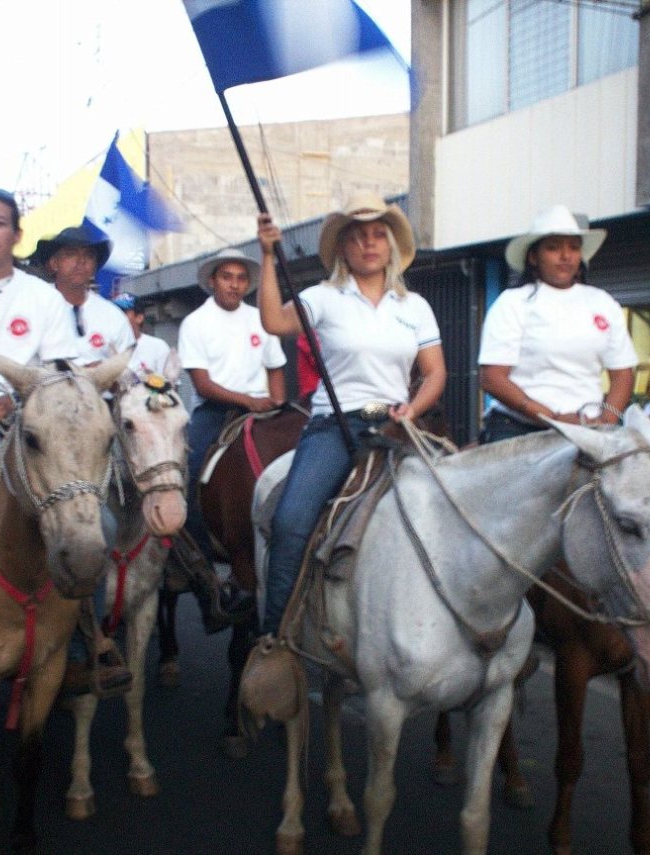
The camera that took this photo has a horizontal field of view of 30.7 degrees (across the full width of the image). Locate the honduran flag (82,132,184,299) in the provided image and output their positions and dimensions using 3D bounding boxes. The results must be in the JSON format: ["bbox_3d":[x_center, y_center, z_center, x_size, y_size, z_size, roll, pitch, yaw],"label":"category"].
[{"bbox_3d":[-1.202,-1.317,7.400,0.750,1.120,0.400,0,2,-15],"label":"honduran flag"}]

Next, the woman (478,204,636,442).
[{"bbox_3d":[0.815,0.014,4.050,0.700,1.540,0.620,0,2,-15],"label":"woman"}]

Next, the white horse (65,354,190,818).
[{"bbox_3d":[-1.032,0.549,5.003,0.560,1.740,2.150,-1,2,-26],"label":"white horse"}]

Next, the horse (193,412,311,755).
[{"bbox_3d":[-0.362,0.544,5.423,0.560,1.720,2.150,-1,2,-33],"label":"horse"}]

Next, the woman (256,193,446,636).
[{"bbox_3d":[0.107,0.051,3.800,0.700,1.600,0.650,-1,2,-20],"label":"woman"}]

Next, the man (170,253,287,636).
[{"bbox_3d":[-0.425,0.064,5.450,0.700,1.750,0.650,-1,2,-22],"label":"man"}]

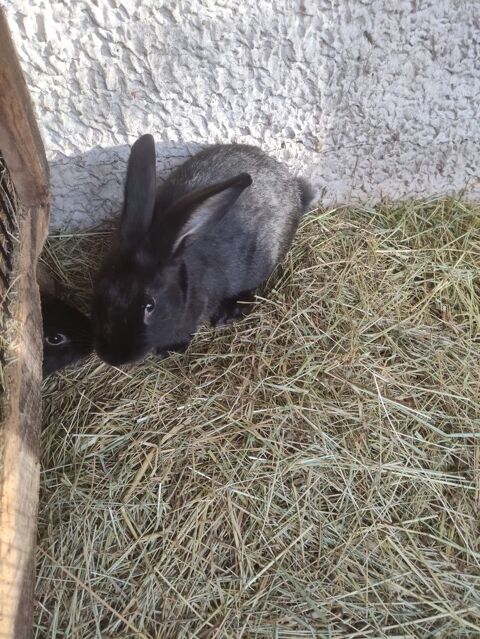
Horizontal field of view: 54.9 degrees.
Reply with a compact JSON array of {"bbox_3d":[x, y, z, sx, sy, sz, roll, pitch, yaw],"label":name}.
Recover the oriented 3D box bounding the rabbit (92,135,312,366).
[{"bbox_3d":[-0.022,-0.110,0.522,0.155,0.198,0.337,30,50,28],"label":"rabbit"}]

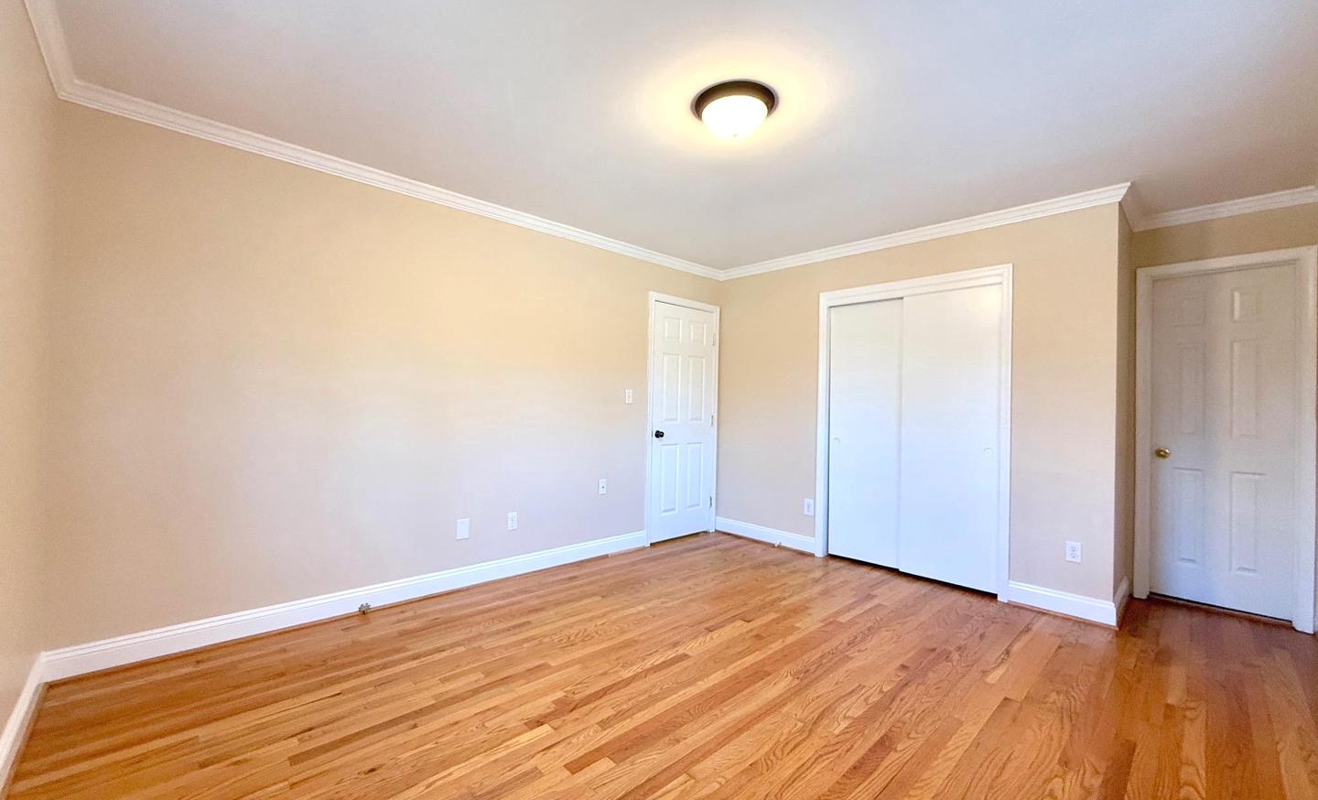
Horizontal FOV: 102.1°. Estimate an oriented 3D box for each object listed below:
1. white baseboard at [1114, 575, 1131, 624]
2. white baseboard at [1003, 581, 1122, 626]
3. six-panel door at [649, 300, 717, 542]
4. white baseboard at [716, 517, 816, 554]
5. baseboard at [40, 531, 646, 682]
[{"bbox_3d":[2.783,1.194,3.204,0.756,0.132,0.020,2,-1,-44],"label":"white baseboard"},{"bbox_3d":[2.353,1.185,3.130,0.020,0.132,0.509,2,-1,-44],"label":"white baseboard"},{"bbox_3d":[0.214,0.195,4.742,0.761,2.042,0.045,2,-1,-44],"label":"six-panel door"},{"bbox_3d":[0.903,1.171,4.650,0.020,0.134,1.051,2,-1,-44],"label":"white baseboard"},{"bbox_3d":[-1.307,1.114,3.289,3.295,0.132,0.020,2,-1,-44],"label":"baseboard"}]

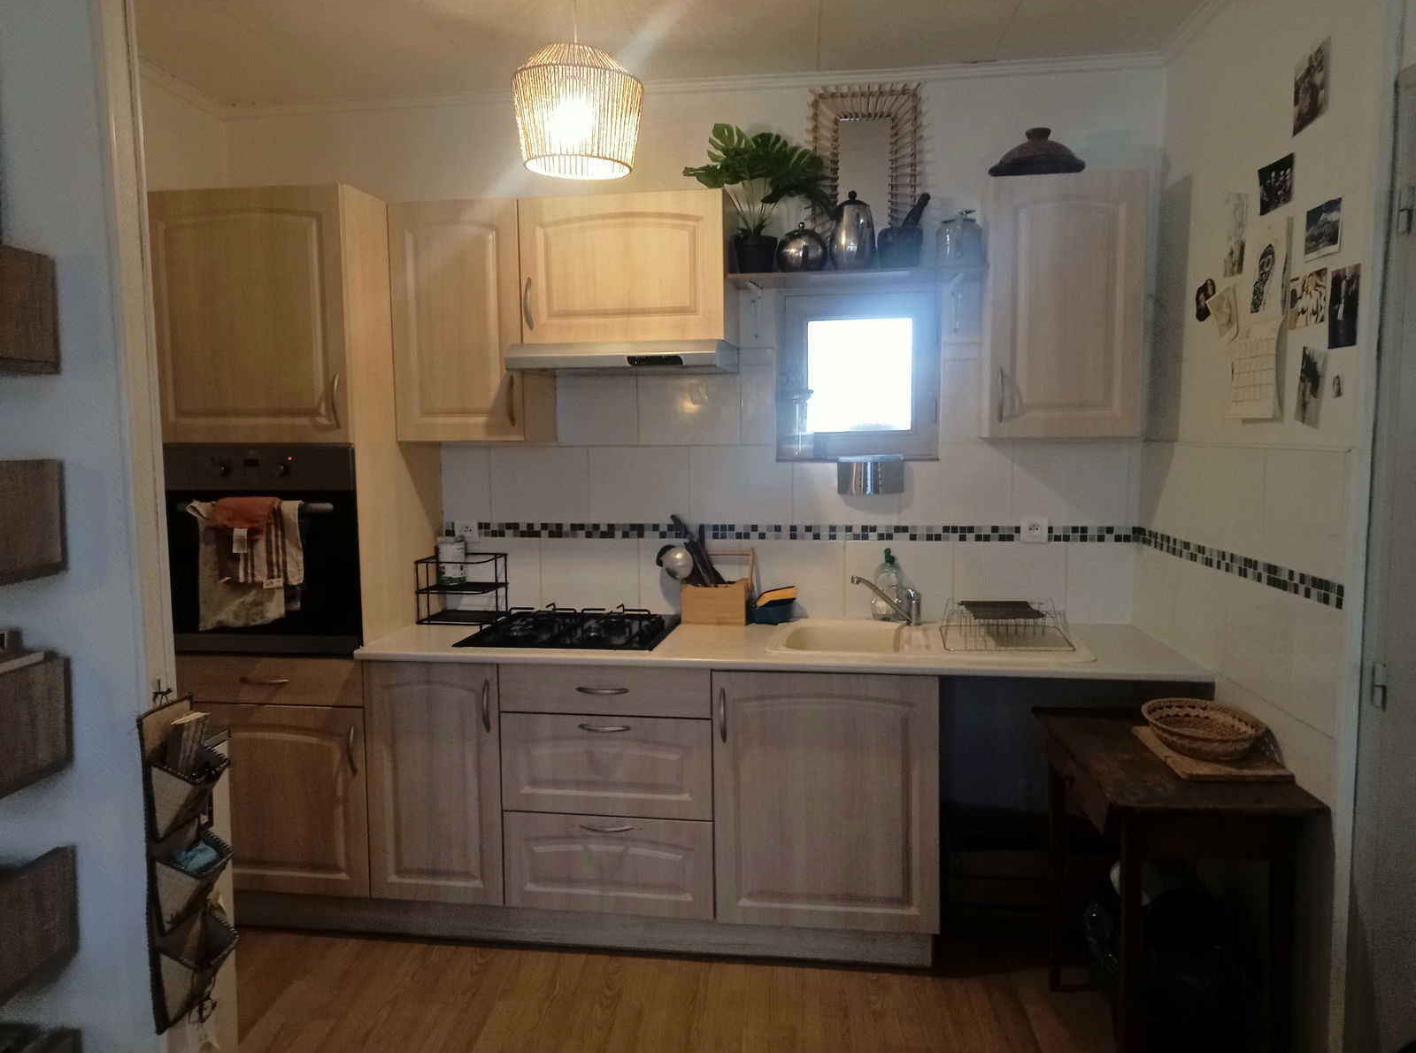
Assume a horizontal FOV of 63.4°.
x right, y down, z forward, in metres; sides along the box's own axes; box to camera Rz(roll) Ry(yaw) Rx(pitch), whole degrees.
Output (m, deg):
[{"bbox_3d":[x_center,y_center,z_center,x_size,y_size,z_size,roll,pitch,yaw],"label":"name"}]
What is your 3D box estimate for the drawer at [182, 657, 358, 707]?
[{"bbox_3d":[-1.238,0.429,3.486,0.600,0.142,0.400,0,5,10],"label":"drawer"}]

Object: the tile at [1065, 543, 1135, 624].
[{"bbox_3d":[1.172,0.172,3.431,0.190,0.251,0.010,0,5,10],"label":"tile"}]

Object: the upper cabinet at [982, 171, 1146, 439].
[{"bbox_3d":[1.001,-0.611,3.277,0.403,0.705,0.335,0,5,9],"label":"upper cabinet"}]

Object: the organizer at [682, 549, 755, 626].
[{"bbox_3d":[0.029,0.187,3.577,0.218,0.218,0.148,0,6,10],"label":"organizer"}]

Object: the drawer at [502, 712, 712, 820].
[{"bbox_3d":[-0.244,0.638,3.375,0.595,0.282,0.510,0,5,9],"label":"drawer"}]

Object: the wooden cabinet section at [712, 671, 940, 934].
[{"bbox_3d":[0.357,0.706,3.317,0.600,0.691,0.580,0,5,10],"label":"wooden cabinet section"}]

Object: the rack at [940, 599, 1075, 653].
[{"bbox_3d":[0.855,0.274,3.299,0.346,0.097,0.370,0,5,9],"label":"rack"}]

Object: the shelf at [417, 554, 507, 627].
[{"bbox_3d":[-0.767,0.201,3.573,0.225,0.209,0.222,0,6,10],"label":"shelf"}]

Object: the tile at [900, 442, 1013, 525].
[{"bbox_3d":[0.759,-0.127,3.500,0.332,0.254,0.020,0,5,10],"label":"tile"}]

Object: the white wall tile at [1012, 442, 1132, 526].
[{"bbox_3d":[1.079,-0.124,3.421,0.330,0.251,0.010,0,5,10],"label":"white wall tile"}]

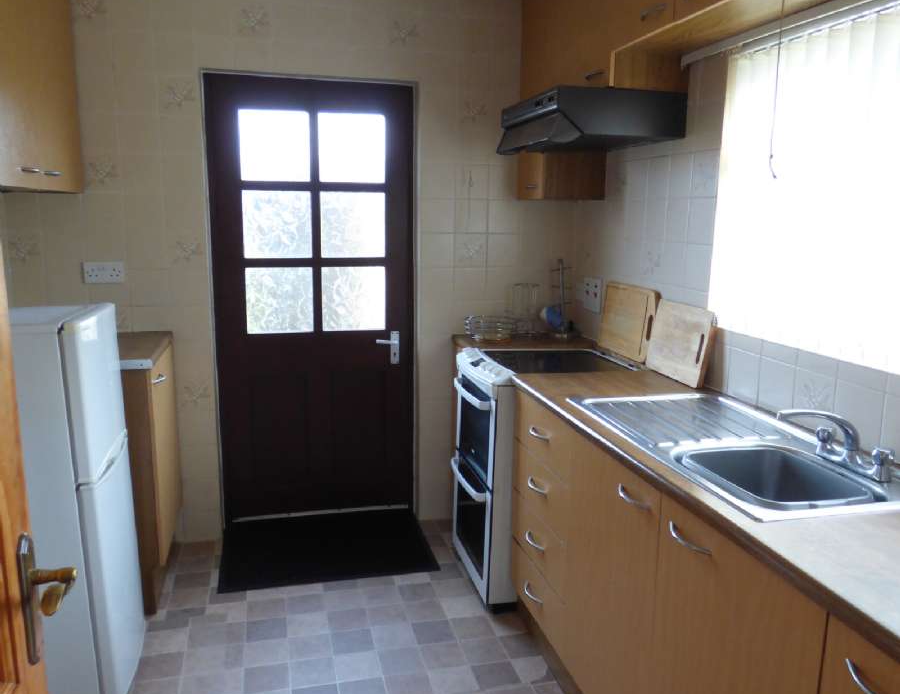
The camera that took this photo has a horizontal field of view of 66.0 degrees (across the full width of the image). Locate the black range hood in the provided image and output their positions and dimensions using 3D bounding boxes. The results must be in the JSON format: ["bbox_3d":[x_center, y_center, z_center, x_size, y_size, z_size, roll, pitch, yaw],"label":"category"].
[{"bbox_3d":[0.506,-0.835,2.614,0.510,0.172,0.570,-2,11,-14],"label":"black range hood"}]

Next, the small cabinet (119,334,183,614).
[{"bbox_3d":[-1.404,0.480,2.711,0.603,0.968,0.550,-2,11,-14],"label":"small cabinet"}]

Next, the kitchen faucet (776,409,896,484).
[{"bbox_3d":[0.850,0.213,1.550,0.260,0.142,0.245,-2,11,-14],"label":"kitchen faucet"}]

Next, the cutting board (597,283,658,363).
[{"bbox_3d":[0.719,-0.105,2.818,0.025,0.285,0.340,4,10,-15],"label":"cutting board"}]

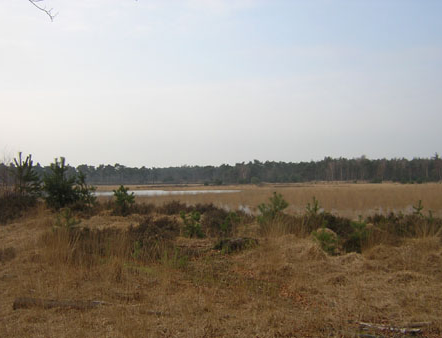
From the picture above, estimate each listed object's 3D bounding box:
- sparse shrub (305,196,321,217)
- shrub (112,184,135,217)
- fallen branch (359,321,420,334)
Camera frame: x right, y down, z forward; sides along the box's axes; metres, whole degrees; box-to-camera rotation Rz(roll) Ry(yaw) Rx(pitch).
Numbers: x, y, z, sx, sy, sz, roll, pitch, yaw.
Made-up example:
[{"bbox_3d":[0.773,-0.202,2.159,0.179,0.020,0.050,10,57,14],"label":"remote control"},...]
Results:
[{"bbox_3d":[2.795,1.176,14.300,0.489,0.672,0.464,0,-1,0],"label":"sparse shrub"},{"bbox_3d":[-3.332,1.076,16.000,0.752,1.094,0.714,0,-1,0],"label":"shrub"},{"bbox_3d":[1.792,1.676,4.950,0.706,0.070,0.100,0,-1,21],"label":"fallen branch"}]

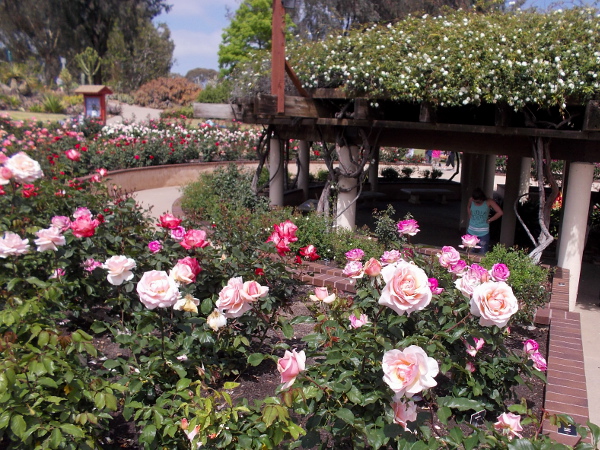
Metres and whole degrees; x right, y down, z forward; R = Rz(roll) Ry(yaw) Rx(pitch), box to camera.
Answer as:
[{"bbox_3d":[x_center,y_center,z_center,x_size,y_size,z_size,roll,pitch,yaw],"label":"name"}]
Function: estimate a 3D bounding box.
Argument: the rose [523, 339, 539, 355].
[{"bbox_3d":[0.871,0.459,1.900,0.055,0.052,0.055,6,12,26],"label":"rose"}]

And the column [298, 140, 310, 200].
[{"bbox_3d":[0.121,-1.648,15.200,0.310,2.100,0.310,1,12,0],"label":"column"}]

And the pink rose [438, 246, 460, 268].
[{"bbox_3d":[0.686,0.149,2.300,0.097,0.095,0.080,2,12,6],"label":"pink rose"}]

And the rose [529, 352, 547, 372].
[{"bbox_3d":[1.067,0.611,2.250,0.070,0.092,0.080,9,15,35],"label":"rose"}]

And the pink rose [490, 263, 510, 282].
[{"bbox_3d":[0.718,0.170,1.800,0.070,0.066,0.065,5,12,22],"label":"pink rose"}]

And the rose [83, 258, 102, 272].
[{"bbox_3d":[-0.869,0.169,2.100,0.080,0.060,0.075,1,12,0],"label":"rose"}]

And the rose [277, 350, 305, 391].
[{"bbox_3d":[-0.020,0.345,1.200,0.067,0.082,0.065,1,11,-1],"label":"rose"}]

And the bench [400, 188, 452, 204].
[{"bbox_3d":[4.216,-0.936,16.746,1.550,0.450,0.450,-1,11,-9],"label":"bench"}]

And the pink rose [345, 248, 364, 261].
[{"bbox_3d":[0.255,0.140,2.350,0.095,0.058,0.090,1,12,0],"label":"pink rose"}]

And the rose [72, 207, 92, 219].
[{"bbox_3d":[-0.974,-0.051,2.250,0.090,0.070,0.085,1,12,0],"label":"rose"}]

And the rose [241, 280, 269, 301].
[{"bbox_3d":[-0.136,0.198,1.500,0.080,0.055,0.075,0,11,-5],"label":"rose"}]

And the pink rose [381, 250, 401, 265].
[{"bbox_3d":[0.421,0.151,2.300,0.100,0.063,0.095,1,12,0],"label":"pink rose"}]

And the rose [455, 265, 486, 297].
[{"bbox_3d":[0.558,0.184,1.650,0.095,0.080,0.085,5,12,19],"label":"rose"}]

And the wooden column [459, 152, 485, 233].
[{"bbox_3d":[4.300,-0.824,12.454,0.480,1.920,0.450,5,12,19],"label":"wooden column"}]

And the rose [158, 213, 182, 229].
[{"bbox_3d":[-0.541,-0.019,2.100,0.096,0.063,0.090,-2,12,-14],"label":"rose"}]

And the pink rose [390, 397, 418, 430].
[{"bbox_3d":[0.256,0.459,1.230,0.070,0.080,0.070,-4,13,-22],"label":"pink rose"}]

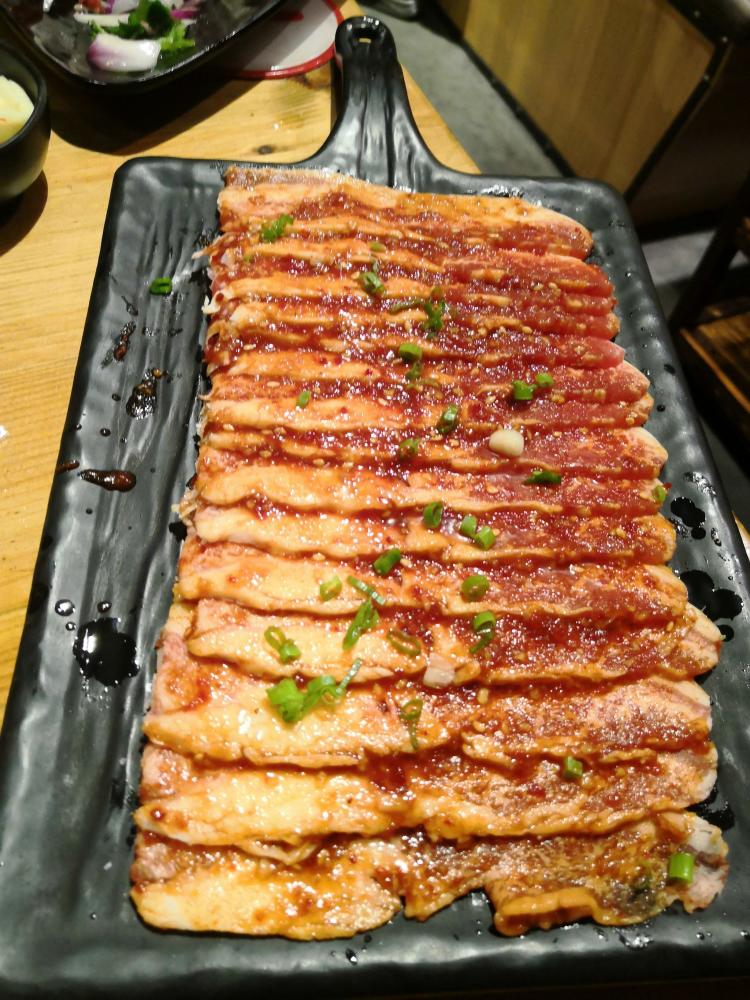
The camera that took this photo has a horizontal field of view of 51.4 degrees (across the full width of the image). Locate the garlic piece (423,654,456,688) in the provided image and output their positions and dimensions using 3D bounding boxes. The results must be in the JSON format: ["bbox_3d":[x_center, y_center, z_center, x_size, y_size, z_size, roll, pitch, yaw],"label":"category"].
[{"bbox_3d":[0.018,0.047,0.212,0.009,0.005,0.008,-8,59,-11],"label":"garlic piece"}]

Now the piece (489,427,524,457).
[{"bbox_3d":[0.043,-0.019,0.256,0.012,0.007,0.009,13,58,2],"label":"piece"}]

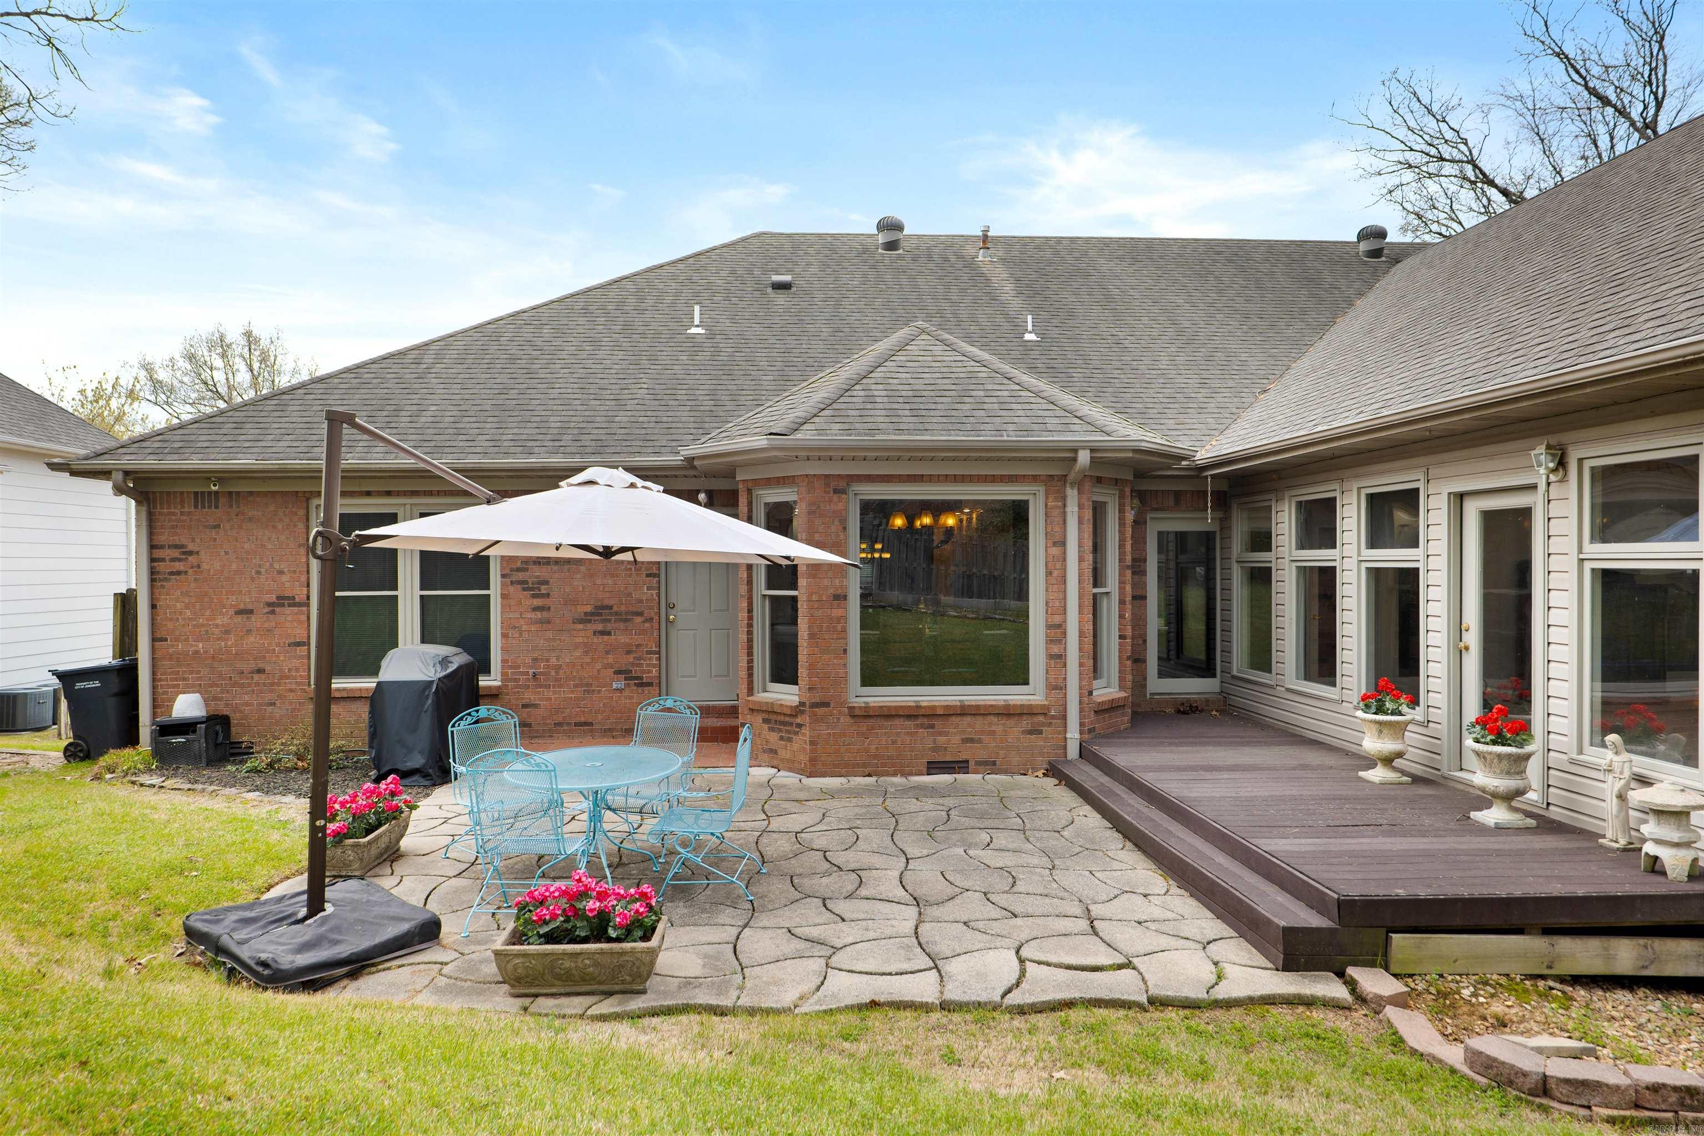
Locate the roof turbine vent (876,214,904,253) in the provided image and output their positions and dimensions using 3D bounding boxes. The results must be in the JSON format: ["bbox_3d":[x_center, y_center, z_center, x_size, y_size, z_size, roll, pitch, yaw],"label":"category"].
[{"bbox_3d":[0.630,-5.457,17.000,0.460,0.610,0.460,0,0,-4],"label":"roof turbine vent"}]

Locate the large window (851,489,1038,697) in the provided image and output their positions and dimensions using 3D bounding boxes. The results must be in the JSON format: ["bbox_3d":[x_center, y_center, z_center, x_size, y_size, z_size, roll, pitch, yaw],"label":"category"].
[{"bbox_3d":[0.864,0.228,9.590,1.758,1.938,0.100,0,0,-4],"label":"large window"}]

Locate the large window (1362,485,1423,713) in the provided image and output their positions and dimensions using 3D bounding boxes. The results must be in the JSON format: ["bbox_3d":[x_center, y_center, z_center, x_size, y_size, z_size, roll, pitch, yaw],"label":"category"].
[{"bbox_3d":[4.345,0.228,8.390,0.100,1.840,0.880,0,0,-4],"label":"large window"}]

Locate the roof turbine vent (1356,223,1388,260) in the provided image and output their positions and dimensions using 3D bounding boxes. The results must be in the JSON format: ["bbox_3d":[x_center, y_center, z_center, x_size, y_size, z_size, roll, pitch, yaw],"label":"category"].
[{"bbox_3d":[8.620,-5.400,17.250,0.440,0.540,0.440,0,0,-4],"label":"roof turbine vent"}]

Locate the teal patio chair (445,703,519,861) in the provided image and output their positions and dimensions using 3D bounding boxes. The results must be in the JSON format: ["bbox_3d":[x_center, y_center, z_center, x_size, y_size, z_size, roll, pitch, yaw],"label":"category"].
[{"bbox_3d":[-2.250,1.435,6.950,0.690,0.980,0.620,0,0,38],"label":"teal patio chair"}]

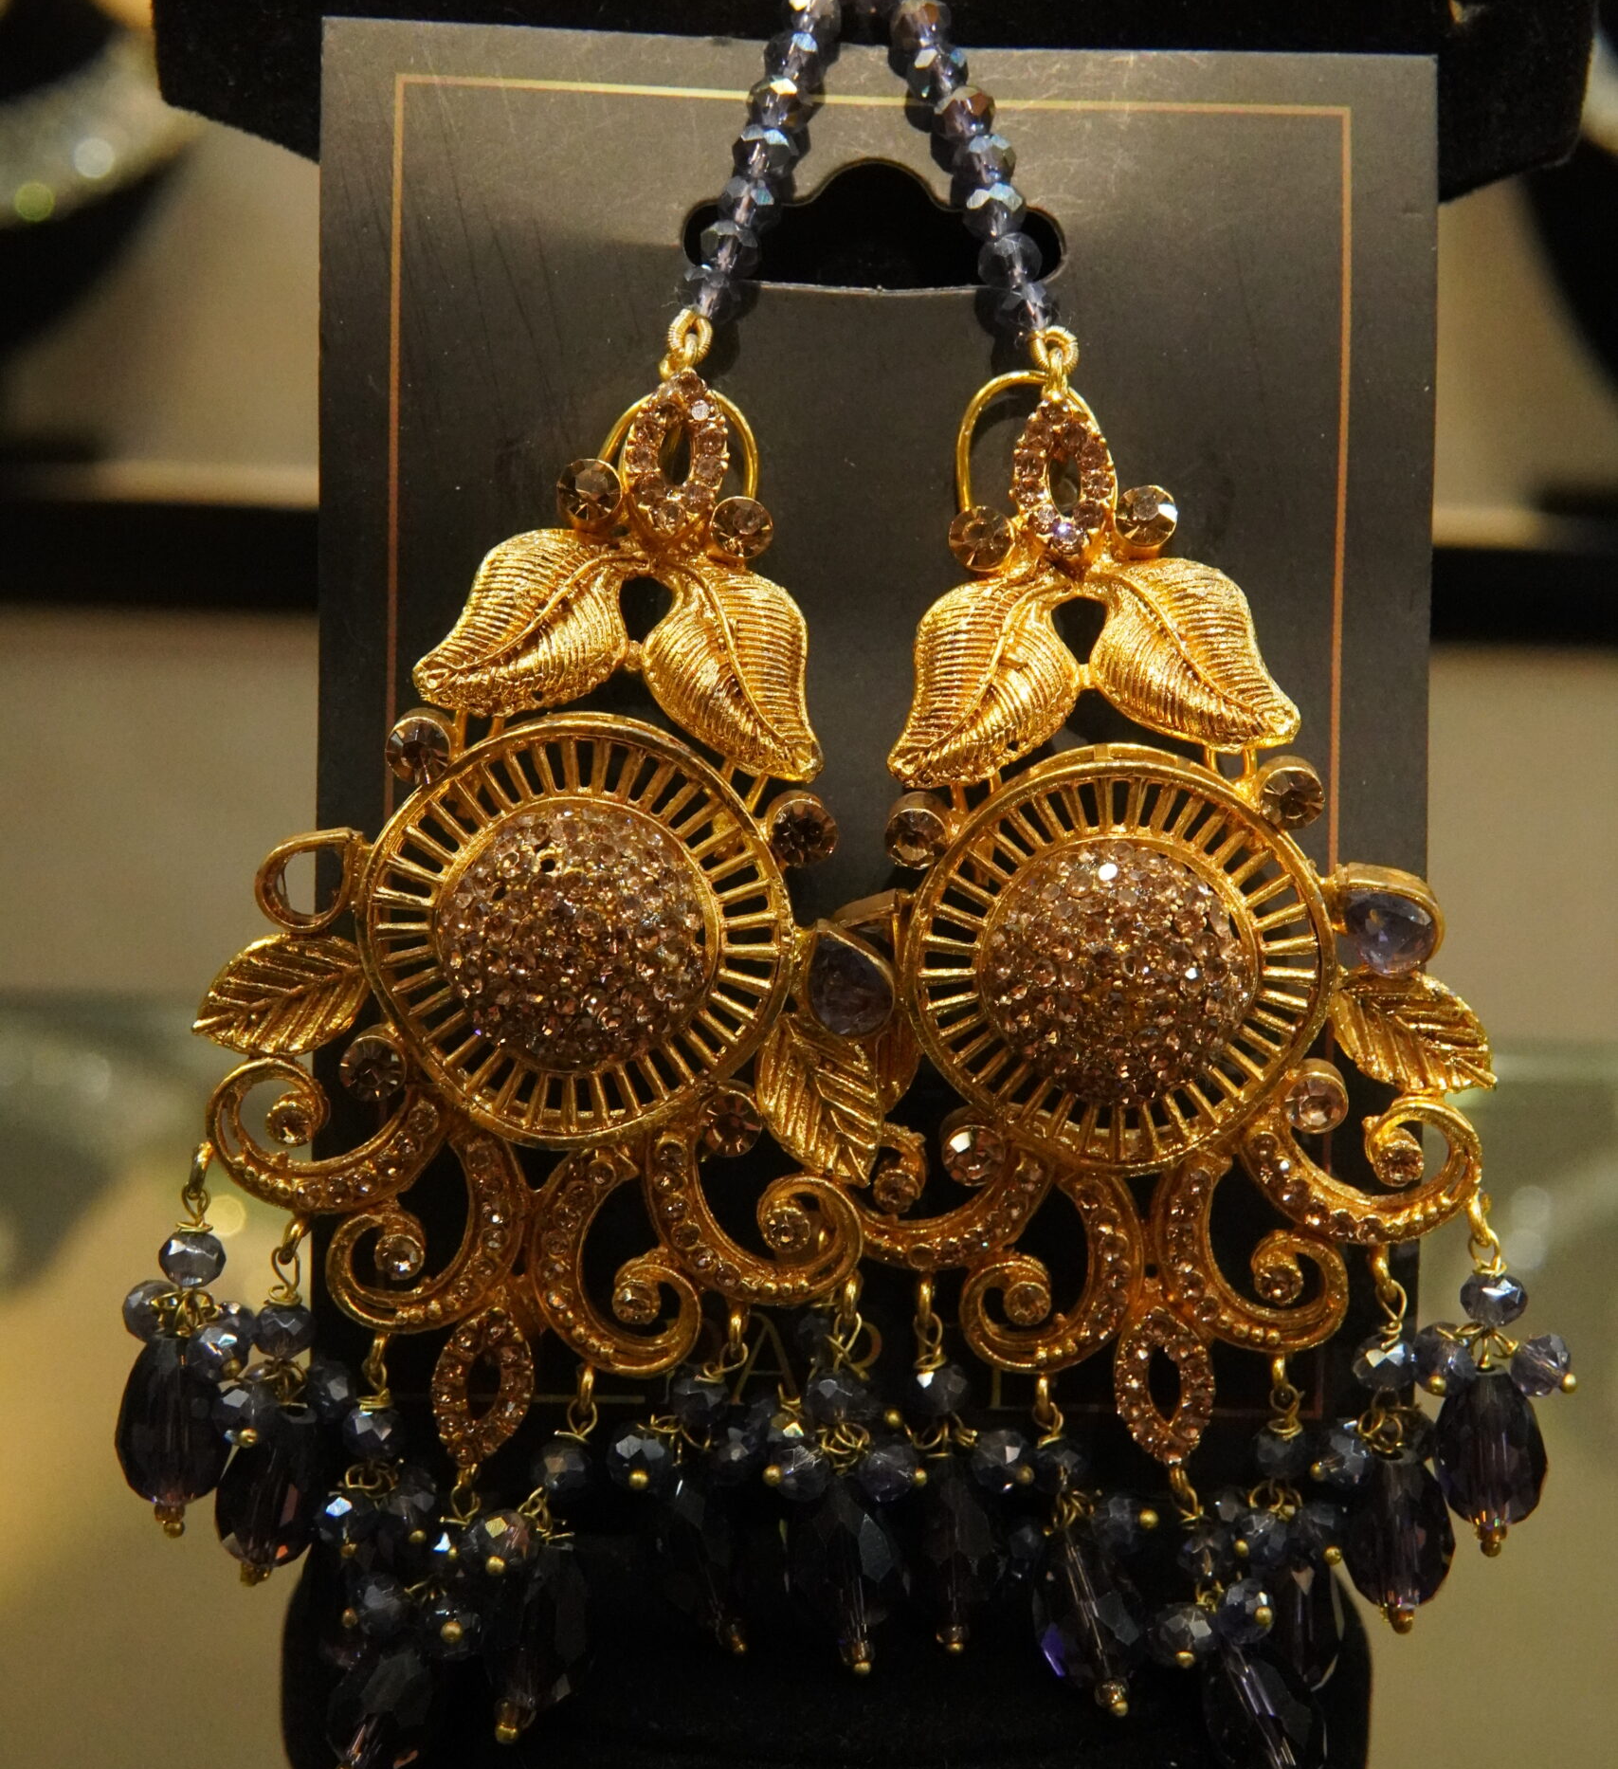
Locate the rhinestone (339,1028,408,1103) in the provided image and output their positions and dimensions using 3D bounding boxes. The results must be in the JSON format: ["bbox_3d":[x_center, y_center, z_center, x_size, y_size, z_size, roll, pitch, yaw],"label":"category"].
[{"bbox_3d":[-0.036,0.015,0.251,0.005,0.005,0.004,2,10,-1],"label":"rhinestone"}]

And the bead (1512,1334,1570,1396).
[{"bbox_3d":[0.056,0.037,0.233,0.004,0.005,0.005,36,9,18],"label":"bead"}]

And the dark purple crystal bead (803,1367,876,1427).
[{"bbox_3d":[0.003,0.043,0.252,0.006,0.005,0.006,2,12,0],"label":"dark purple crystal bead"}]

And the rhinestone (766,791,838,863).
[{"bbox_3d":[-0.001,-0.004,0.236,0.005,0.005,0.004,1,11,-1],"label":"rhinestone"}]

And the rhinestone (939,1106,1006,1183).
[{"bbox_3d":[0.013,0.020,0.236,0.005,0.005,0.004,1,11,-1],"label":"rhinestone"}]

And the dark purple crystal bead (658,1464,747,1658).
[{"bbox_3d":[-0.009,0.056,0.252,0.008,0.015,0.008,-18,7,0],"label":"dark purple crystal bead"}]

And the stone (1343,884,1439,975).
[{"bbox_3d":[0.048,0.004,0.250,0.008,0.007,0.004,4,20,6],"label":"stone"}]

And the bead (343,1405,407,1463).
[{"bbox_3d":[-0.036,0.045,0.251,0.005,0.005,0.005,2,15,0],"label":"bead"}]

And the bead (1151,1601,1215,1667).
[{"bbox_3d":[0.028,0.057,0.231,0.005,0.005,0.004,31,45,-7],"label":"bead"}]

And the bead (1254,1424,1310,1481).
[{"bbox_3d":[0.040,0.048,0.258,0.005,0.004,0.005,0,6,0],"label":"bead"}]

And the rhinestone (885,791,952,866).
[{"bbox_3d":[0.009,-0.005,0.249,0.005,0.005,0.004,3,21,4],"label":"rhinestone"}]

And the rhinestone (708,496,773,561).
[{"bbox_3d":[-0.006,-0.029,0.250,0.005,0.005,0.004,2,3,0],"label":"rhinestone"}]

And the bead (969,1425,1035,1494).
[{"bbox_3d":[0.015,0.044,0.233,0.004,0.005,0.005,34,10,24],"label":"bead"}]

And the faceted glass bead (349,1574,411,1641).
[{"bbox_3d":[-0.033,0.055,0.233,0.004,0.005,0.005,-27,12,-24],"label":"faceted glass bead"}]

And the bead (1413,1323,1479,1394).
[{"bbox_3d":[0.054,0.040,0.256,0.005,0.005,0.005,22,56,0],"label":"bead"}]

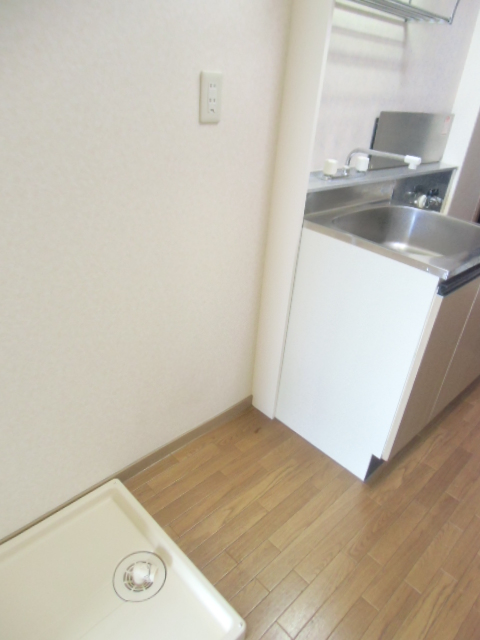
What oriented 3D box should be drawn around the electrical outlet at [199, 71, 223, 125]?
[{"bbox_3d":[-0.073,-0.567,1.138,0.070,0.120,0.009,-22,39,-39],"label":"electrical outlet"}]

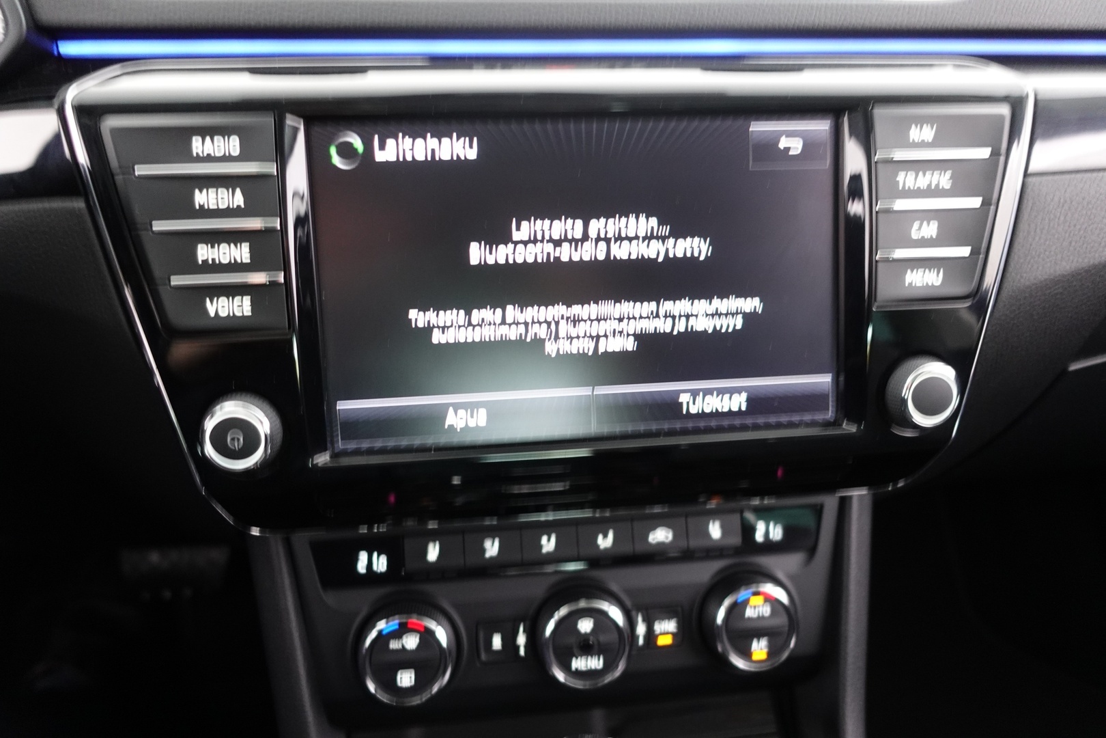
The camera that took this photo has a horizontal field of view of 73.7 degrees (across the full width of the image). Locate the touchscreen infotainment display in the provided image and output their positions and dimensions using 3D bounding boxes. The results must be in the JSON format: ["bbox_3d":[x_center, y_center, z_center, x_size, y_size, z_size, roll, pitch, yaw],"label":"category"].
[{"bbox_3d":[0.012,-0.030,0.250,0.175,0.106,0.008,-3,5,-7],"label":"touchscreen infotainment display"}]

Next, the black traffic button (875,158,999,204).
[{"bbox_3d":[0.133,-0.065,0.257,0.047,0.015,0.006,-3,5,-7],"label":"black traffic button"}]

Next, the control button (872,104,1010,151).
[{"bbox_3d":[0.133,-0.082,0.255,0.051,0.016,0.006,-3,5,-7],"label":"control button"}]

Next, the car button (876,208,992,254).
[{"bbox_3d":[0.132,-0.048,0.258,0.043,0.016,0.006,-3,5,-7],"label":"car button"}]

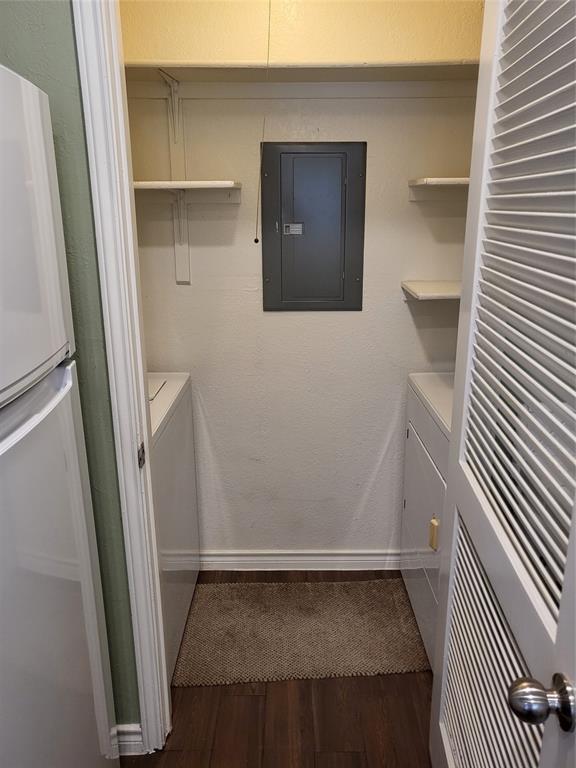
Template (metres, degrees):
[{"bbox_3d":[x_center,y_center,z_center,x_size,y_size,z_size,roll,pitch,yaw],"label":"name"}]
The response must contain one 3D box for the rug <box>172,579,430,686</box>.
[{"bbox_3d":[0.053,0.924,2.206,0.910,0.016,0.520,-1,17,-3],"label":"rug"}]

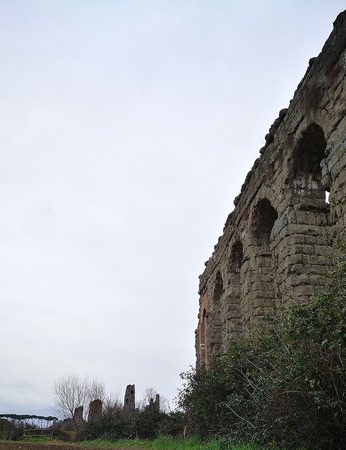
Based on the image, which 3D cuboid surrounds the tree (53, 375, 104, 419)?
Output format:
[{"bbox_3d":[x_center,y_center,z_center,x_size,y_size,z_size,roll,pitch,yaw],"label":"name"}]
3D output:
[{"bbox_3d":[-19.800,37.340,98.000,10.600,11.500,10.000,0,-23,0],"label":"tree"}]

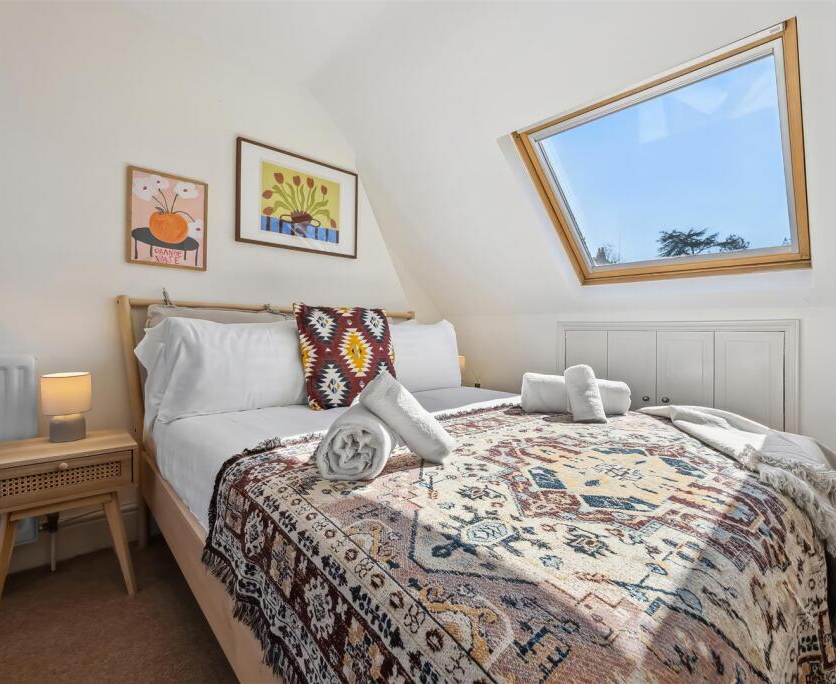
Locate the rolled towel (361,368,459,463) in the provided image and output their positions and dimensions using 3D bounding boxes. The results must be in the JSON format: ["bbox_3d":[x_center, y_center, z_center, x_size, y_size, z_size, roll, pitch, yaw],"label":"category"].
[{"bbox_3d":[-0.024,0.172,0.900,0.225,0.097,0.097,42,5,6],"label":"rolled towel"}]

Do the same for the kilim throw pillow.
[{"bbox_3d":[-0.298,0.061,1.726,0.420,0.420,0.140,0,-18,-40],"label":"kilim throw pillow"}]

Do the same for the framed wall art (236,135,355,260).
[{"bbox_3d":[-0.663,-0.787,2.286,0.720,0.535,0.025,0,0,-40],"label":"framed wall art"}]

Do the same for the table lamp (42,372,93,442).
[{"bbox_3d":[-1.283,0.242,1.456,0.142,0.241,0.142,0,0,-41],"label":"table lamp"}]

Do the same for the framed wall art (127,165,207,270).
[{"bbox_3d":[-1.163,-0.560,1.862,0.318,0.428,0.025,0,0,-40],"label":"framed wall art"}]

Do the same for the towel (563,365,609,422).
[{"bbox_3d":[0.555,0.170,1.345,0.097,0.097,0.225,0,36,12],"label":"towel"}]

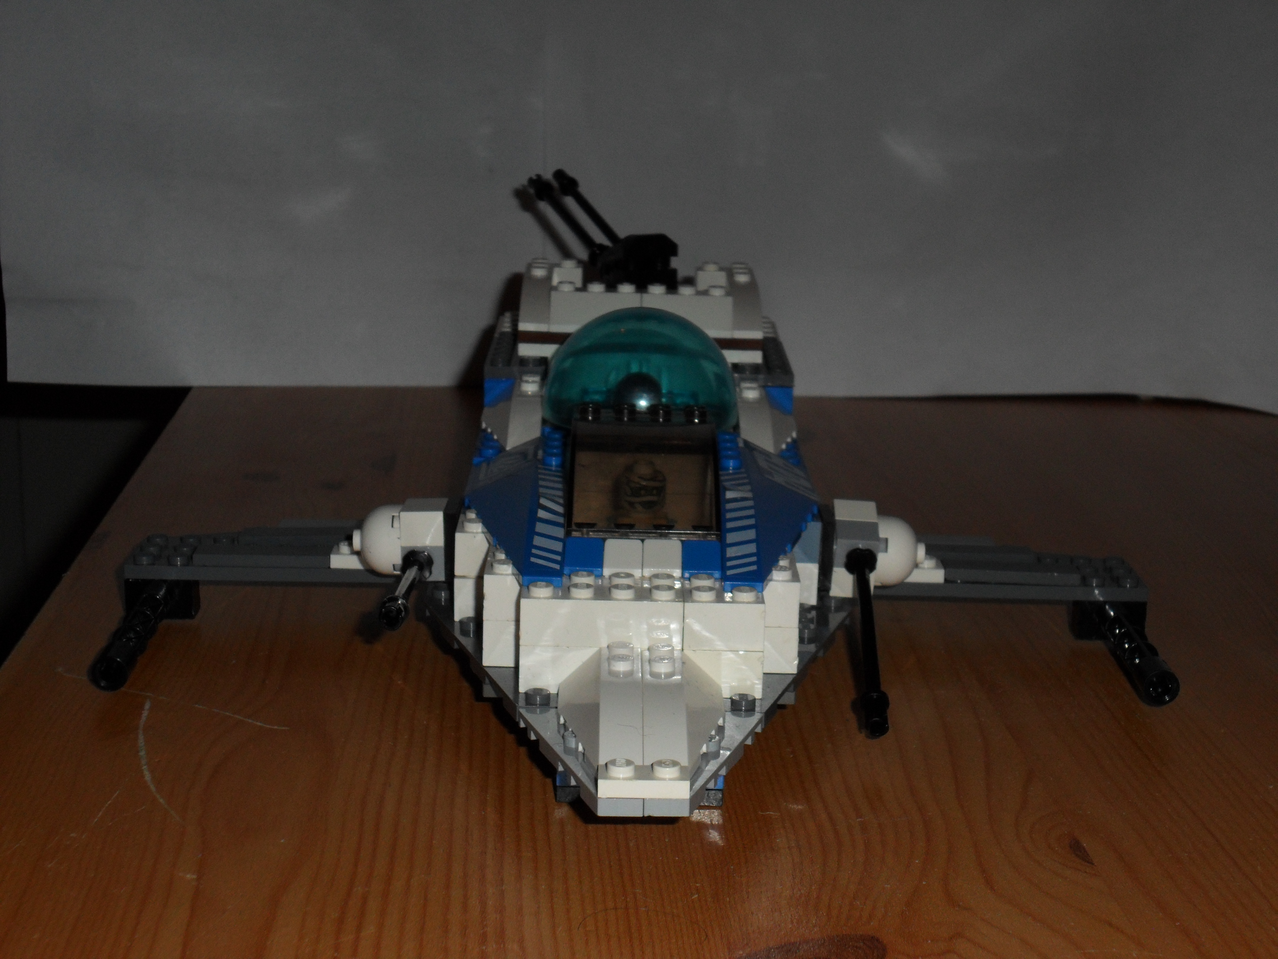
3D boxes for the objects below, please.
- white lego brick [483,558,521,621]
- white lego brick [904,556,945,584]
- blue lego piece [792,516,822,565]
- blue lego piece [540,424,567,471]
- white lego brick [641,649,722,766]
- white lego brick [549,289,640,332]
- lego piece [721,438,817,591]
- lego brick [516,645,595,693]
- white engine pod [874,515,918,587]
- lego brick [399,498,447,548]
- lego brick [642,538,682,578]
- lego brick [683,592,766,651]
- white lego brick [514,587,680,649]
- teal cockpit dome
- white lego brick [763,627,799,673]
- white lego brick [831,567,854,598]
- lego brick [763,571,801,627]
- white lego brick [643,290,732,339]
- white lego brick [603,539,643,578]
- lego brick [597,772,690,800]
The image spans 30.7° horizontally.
[{"bbox_3d":[-0.027,0.021,0.479,0.009,0.011,0.018,1,13,-1],"label":"white lego brick"},{"bbox_3d":[0.064,0.021,0.549,0.016,0.005,0.008,1,13,-1],"label":"white lego brick"},{"bbox_3d":[0.036,0.013,0.526,0.008,0.011,0.015,1,13,-1],"label":"blue lego piece"},{"bbox_3d":[-0.019,-0.006,0.539,0.008,0.004,0.032,1,13,-1],"label":"blue lego piece"},{"bbox_3d":[0.009,0.043,0.434,0.016,0.011,0.048,1,13,-1],"label":"white lego brick"},{"bbox_3d":[-0.011,-0.045,0.611,0.024,0.011,0.016,1,13,-1],"label":"white lego brick"},{"bbox_3d":[0.029,0.006,0.508,0.024,0.011,0.096,1,13,-1],"label":"lego piece"},{"bbox_3d":[-0.015,0.035,0.465,0.016,0.010,0.016,1,13,-1],"label":"lego brick"},{"bbox_3d":[0.060,0.016,0.535,0.011,0.016,0.016,1,13,-1],"label":"white engine pod"},{"bbox_3d":[-0.049,0.010,0.531,0.010,0.008,0.015,1,13,-1],"label":"lego brick"},{"bbox_3d":[0.005,0.016,0.473,0.008,0.006,0.008,1,13,-1],"label":"lego brick"},{"bbox_3d":[0.017,0.027,0.464,0.016,0.010,0.016,1,13,-1],"label":"lego brick"},{"bbox_3d":[-0.007,0.026,0.464,0.032,0.010,0.016,1,13,-1],"label":"white lego brick"},{"bbox_3d":[0.001,-0.030,0.566,0.048,0.025,0.048,1,13,-1],"label":"teal cockpit dome"},{"bbox_3d":[0.028,0.032,0.482,0.008,0.011,0.017,1,13,-1],"label":"white lego brick"},{"bbox_3d":[0.050,0.021,0.541,0.010,0.008,0.010,1,35,-1],"label":"white lego brick"},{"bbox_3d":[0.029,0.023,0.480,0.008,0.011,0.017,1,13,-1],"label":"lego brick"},{"bbox_3d":[0.013,-0.044,0.610,0.024,0.011,0.016,1,13,-1],"label":"white lego brick"},{"bbox_3d":[-0.003,0.016,0.474,0.008,0.006,0.008,1,13,-1],"label":"white lego brick"},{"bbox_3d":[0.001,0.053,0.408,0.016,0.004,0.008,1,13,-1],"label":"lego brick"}]

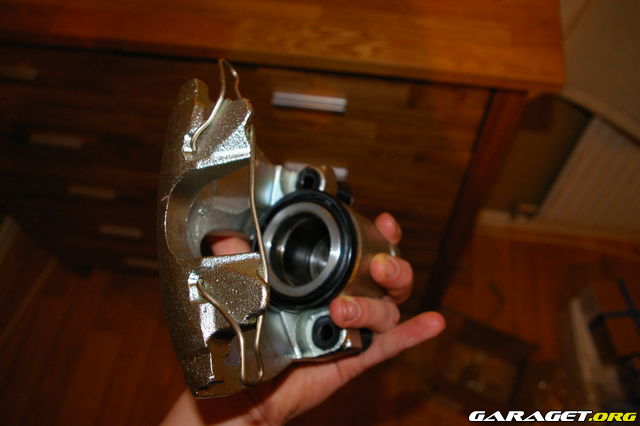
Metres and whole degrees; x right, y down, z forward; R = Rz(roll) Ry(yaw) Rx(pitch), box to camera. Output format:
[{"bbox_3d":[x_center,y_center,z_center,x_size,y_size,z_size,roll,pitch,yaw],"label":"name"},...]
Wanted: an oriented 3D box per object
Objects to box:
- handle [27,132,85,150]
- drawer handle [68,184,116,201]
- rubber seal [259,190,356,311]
[{"bbox_3d":[-0.526,-0.144,1.095,0.120,0.016,0.024,7,59,8],"label":"handle"},{"bbox_3d":[-0.517,-0.047,1.251,0.120,0.016,0.024,7,59,8],"label":"drawer handle"},{"bbox_3d":[-0.010,0.019,0.303,0.067,0.011,0.067,-43,60,16],"label":"rubber seal"}]

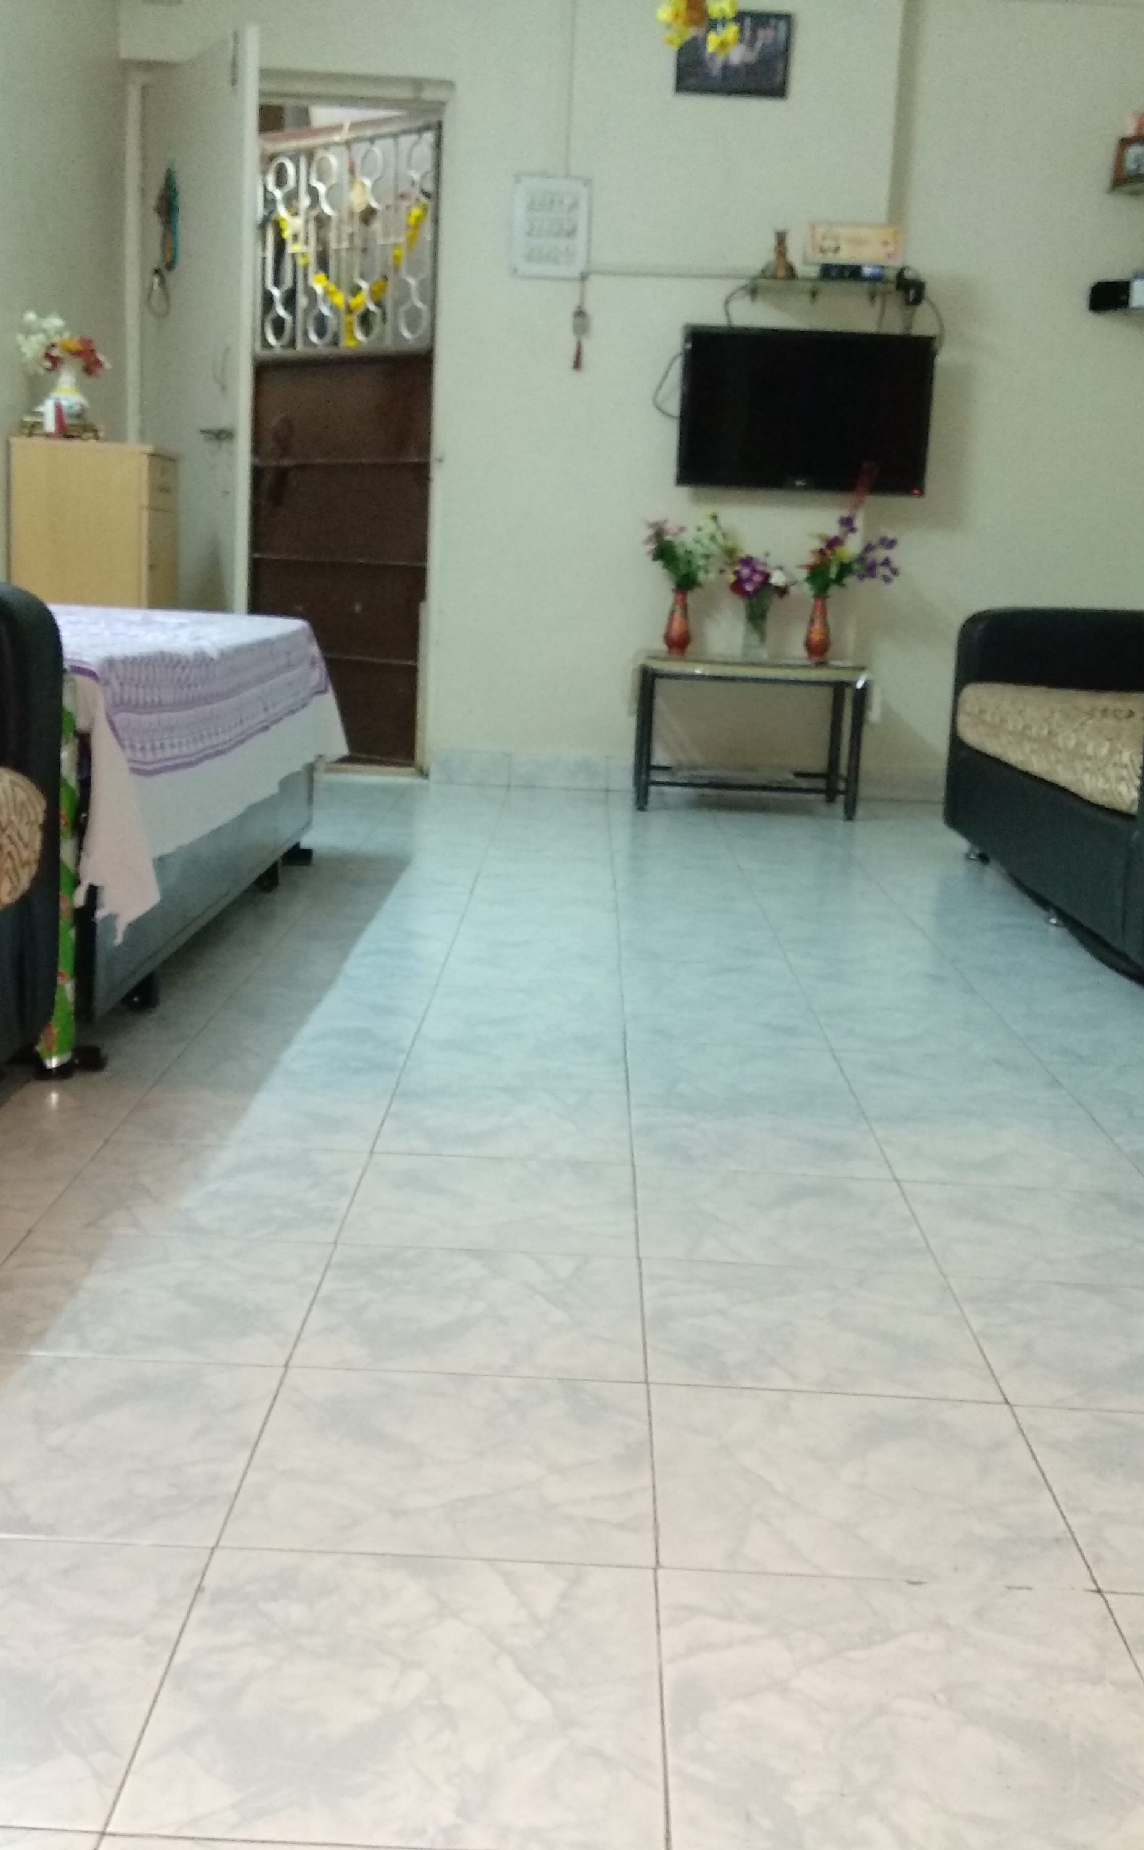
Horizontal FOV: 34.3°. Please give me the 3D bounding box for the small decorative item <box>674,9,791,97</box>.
[{"bbox_3d":[0.472,-2.534,5.396,0.322,0.224,0.025,3,11,0],"label":"small decorative item"}]

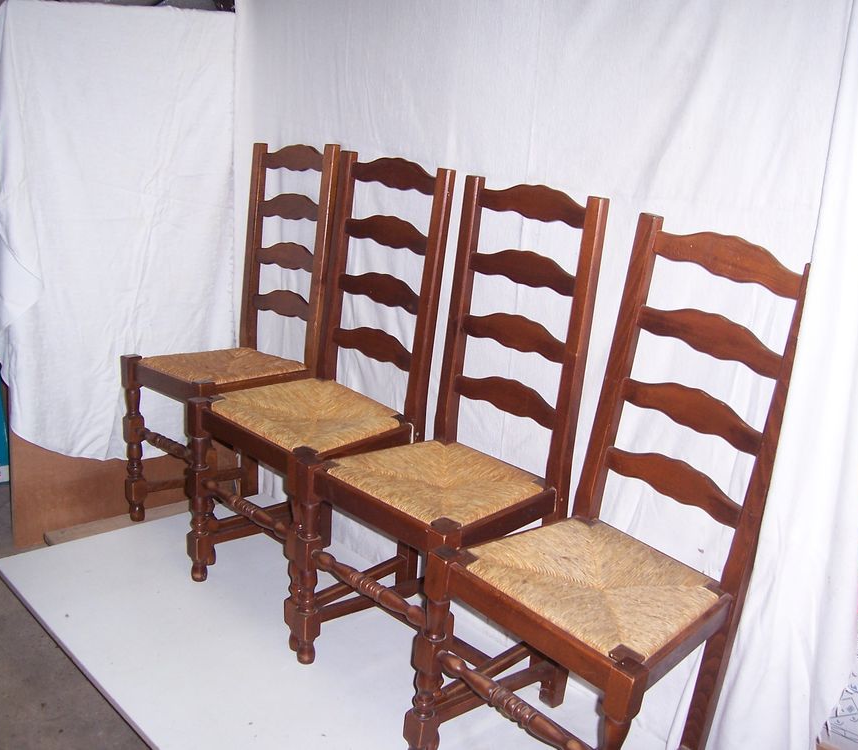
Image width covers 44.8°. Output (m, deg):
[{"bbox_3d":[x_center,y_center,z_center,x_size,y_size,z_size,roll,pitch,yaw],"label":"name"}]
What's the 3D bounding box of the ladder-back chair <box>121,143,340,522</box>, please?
[{"bbox_3d":[-0.527,-0.090,2.789,0.435,1.039,0.433,-9,16,-41],"label":"ladder-back chair"}]

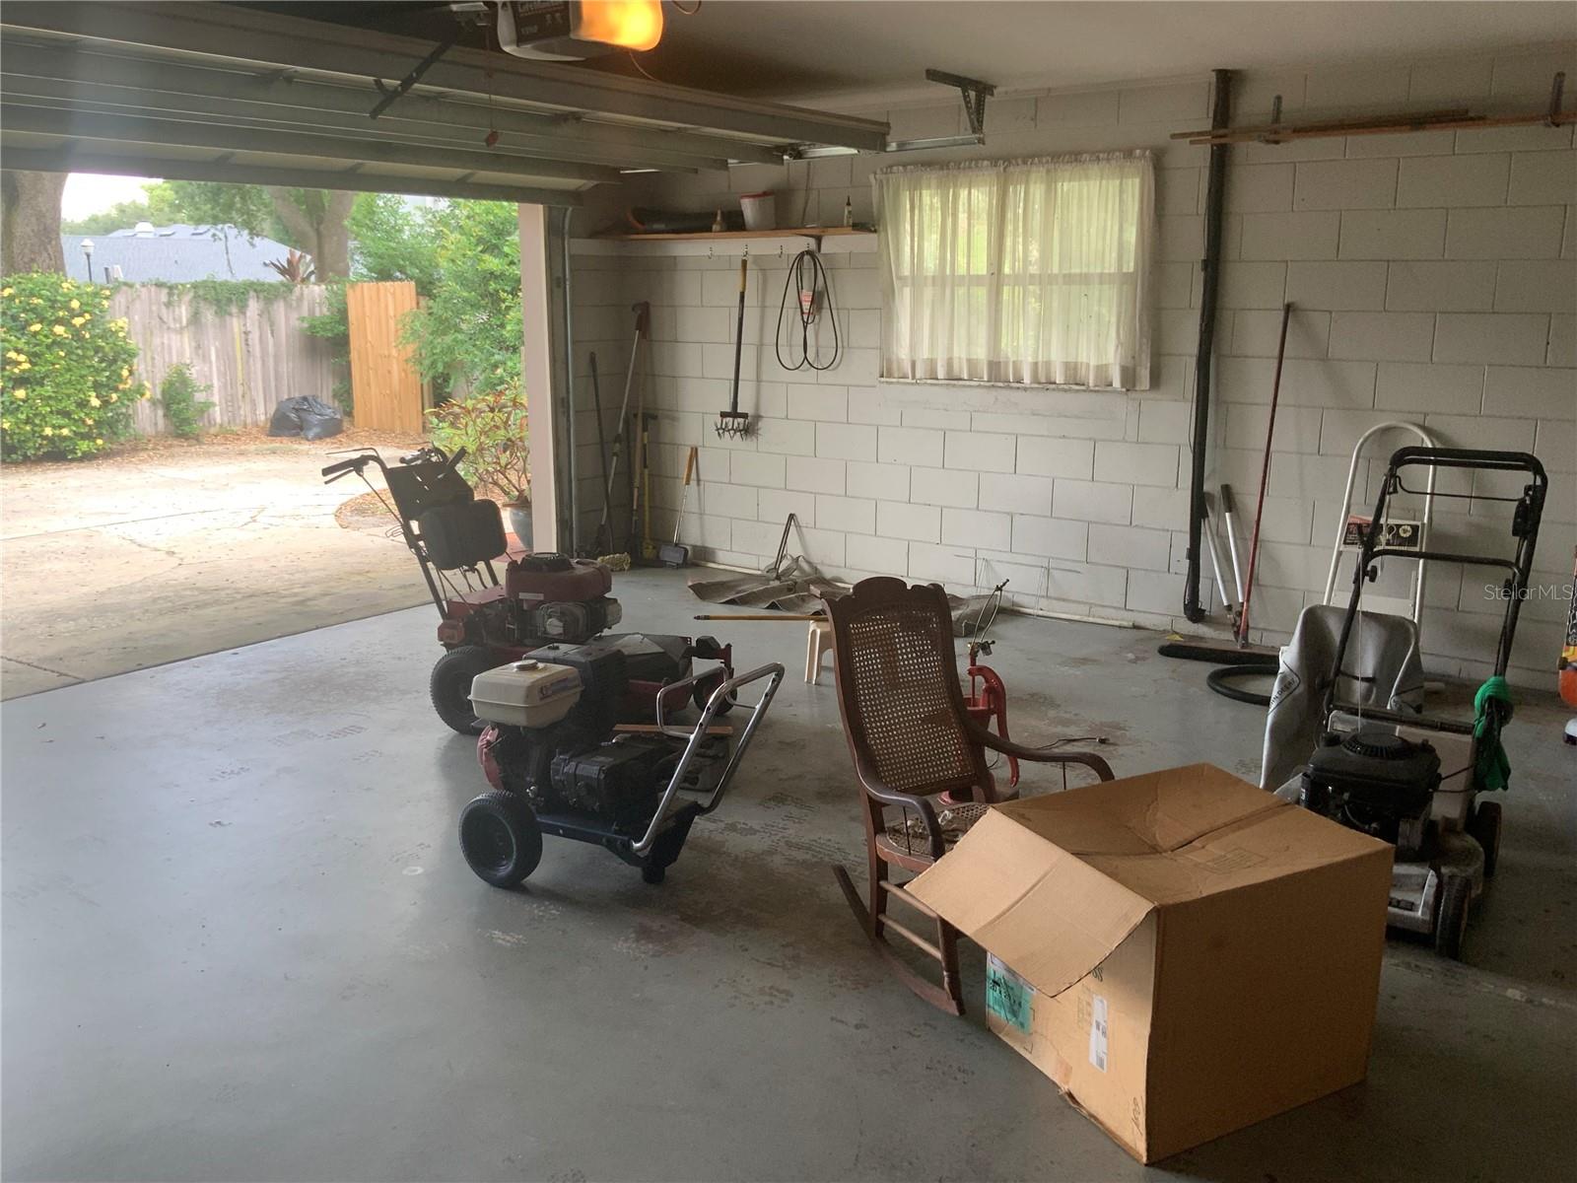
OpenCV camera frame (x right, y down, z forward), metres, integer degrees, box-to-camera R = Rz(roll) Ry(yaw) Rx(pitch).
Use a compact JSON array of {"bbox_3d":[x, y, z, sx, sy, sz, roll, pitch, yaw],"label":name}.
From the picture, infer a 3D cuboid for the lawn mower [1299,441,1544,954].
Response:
[{"bbox_3d":[1.709,0.220,3.629,0.590,1.030,1.500,9,15,35],"label":"lawn mower"}]

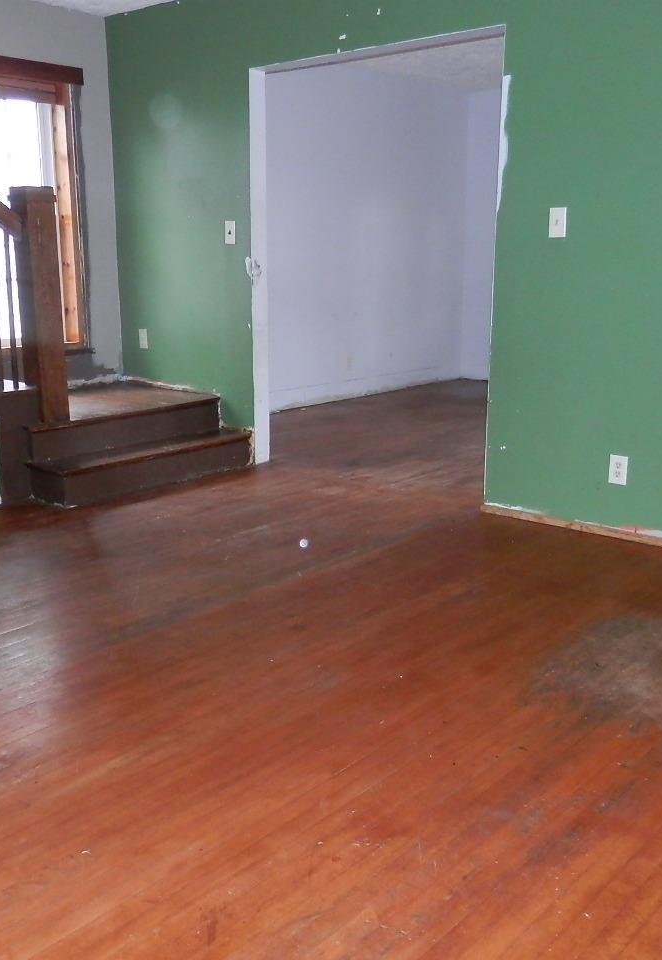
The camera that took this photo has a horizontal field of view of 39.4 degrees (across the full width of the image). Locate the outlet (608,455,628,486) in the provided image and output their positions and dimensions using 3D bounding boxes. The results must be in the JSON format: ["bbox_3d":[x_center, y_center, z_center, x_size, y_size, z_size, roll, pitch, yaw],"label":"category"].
[{"bbox_3d":[1.144,-0.041,3.683,0.070,0.114,0.009,11,17,38],"label":"outlet"}]

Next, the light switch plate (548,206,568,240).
[{"bbox_3d":[0.898,-1.020,3.661,0.070,0.114,0.014,11,17,38],"label":"light switch plate"}]

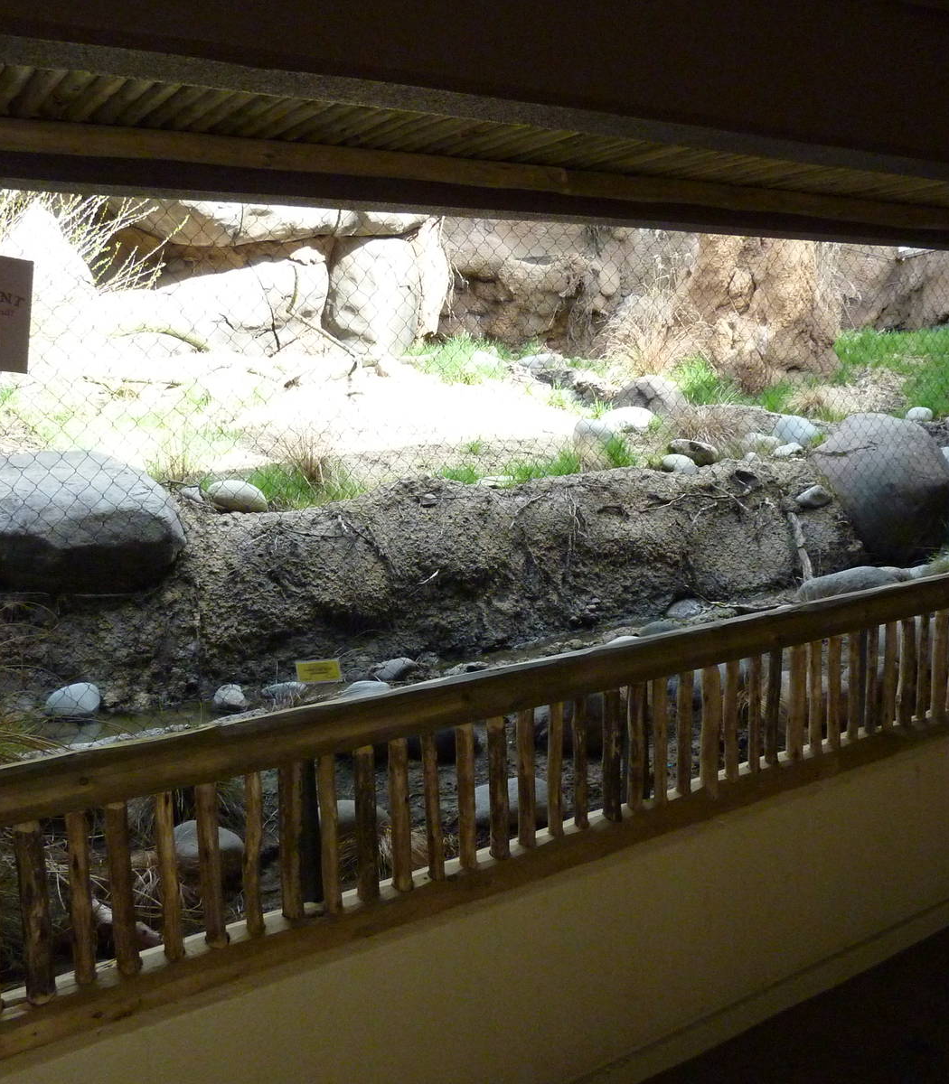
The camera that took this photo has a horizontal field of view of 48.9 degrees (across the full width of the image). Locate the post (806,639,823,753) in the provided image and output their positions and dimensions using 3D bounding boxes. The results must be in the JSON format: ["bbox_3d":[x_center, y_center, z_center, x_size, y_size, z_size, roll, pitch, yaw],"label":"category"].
[{"bbox_3d":[0.851,0.383,2.606,0.037,0.294,0.037,-7,10,-32],"label":"post"}]

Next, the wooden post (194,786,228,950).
[{"bbox_3d":[-0.457,0.564,1.824,0.034,0.287,0.034,-7,9,-33],"label":"wooden post"}]

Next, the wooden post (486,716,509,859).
[{"bbox_3d":[0.049,0.506,2.175,0.040,0.299,0.040,-2,9,0],"label":"wooden post"}]

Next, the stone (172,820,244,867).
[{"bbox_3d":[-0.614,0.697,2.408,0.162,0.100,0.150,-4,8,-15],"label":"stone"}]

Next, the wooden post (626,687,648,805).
[{"bbox_3d":[0.356,0.443,2.296,0.039,0.265,0.039,-2,9,0],"label":"wooden post"}]

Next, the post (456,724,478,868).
[{"bbox_3d":[-0.015,0.496,2.066,0.036,0.297,0.036,-2,9,0],"label":"post"}]

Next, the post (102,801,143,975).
[{"bbox_3d":[-0.576,0.562,1.714,0.037,0.296,0.037,-7,10,-32],"label":"post"}]

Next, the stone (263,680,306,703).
[{"bbox_3d":[-0.744,0.593,4.104,0.175,0.085,0.130,-3,8,-11],"label":"stone"}]

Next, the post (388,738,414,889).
[{"bbox_3d":[-0.141,0.513,1.987,0.039,0.303,0.039,-2,9,0],"label":"post"}]

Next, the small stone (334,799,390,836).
[{"bbox_3d":[-0.300,0.709,2.680,0.170,0.080,0.120,-3,9,-7],"label":"small stone"}]

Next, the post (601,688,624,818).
[{"bbox_3d":[0.308,0.473,2.337,0.040,0.293,0.040,-2,9,0],"label":"post"}]

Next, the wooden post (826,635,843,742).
[{"bbox_3d":[0.941,0.377,2.731,0.033,0.277,0.033,-7,10,-32],"label":"wooden post"}]

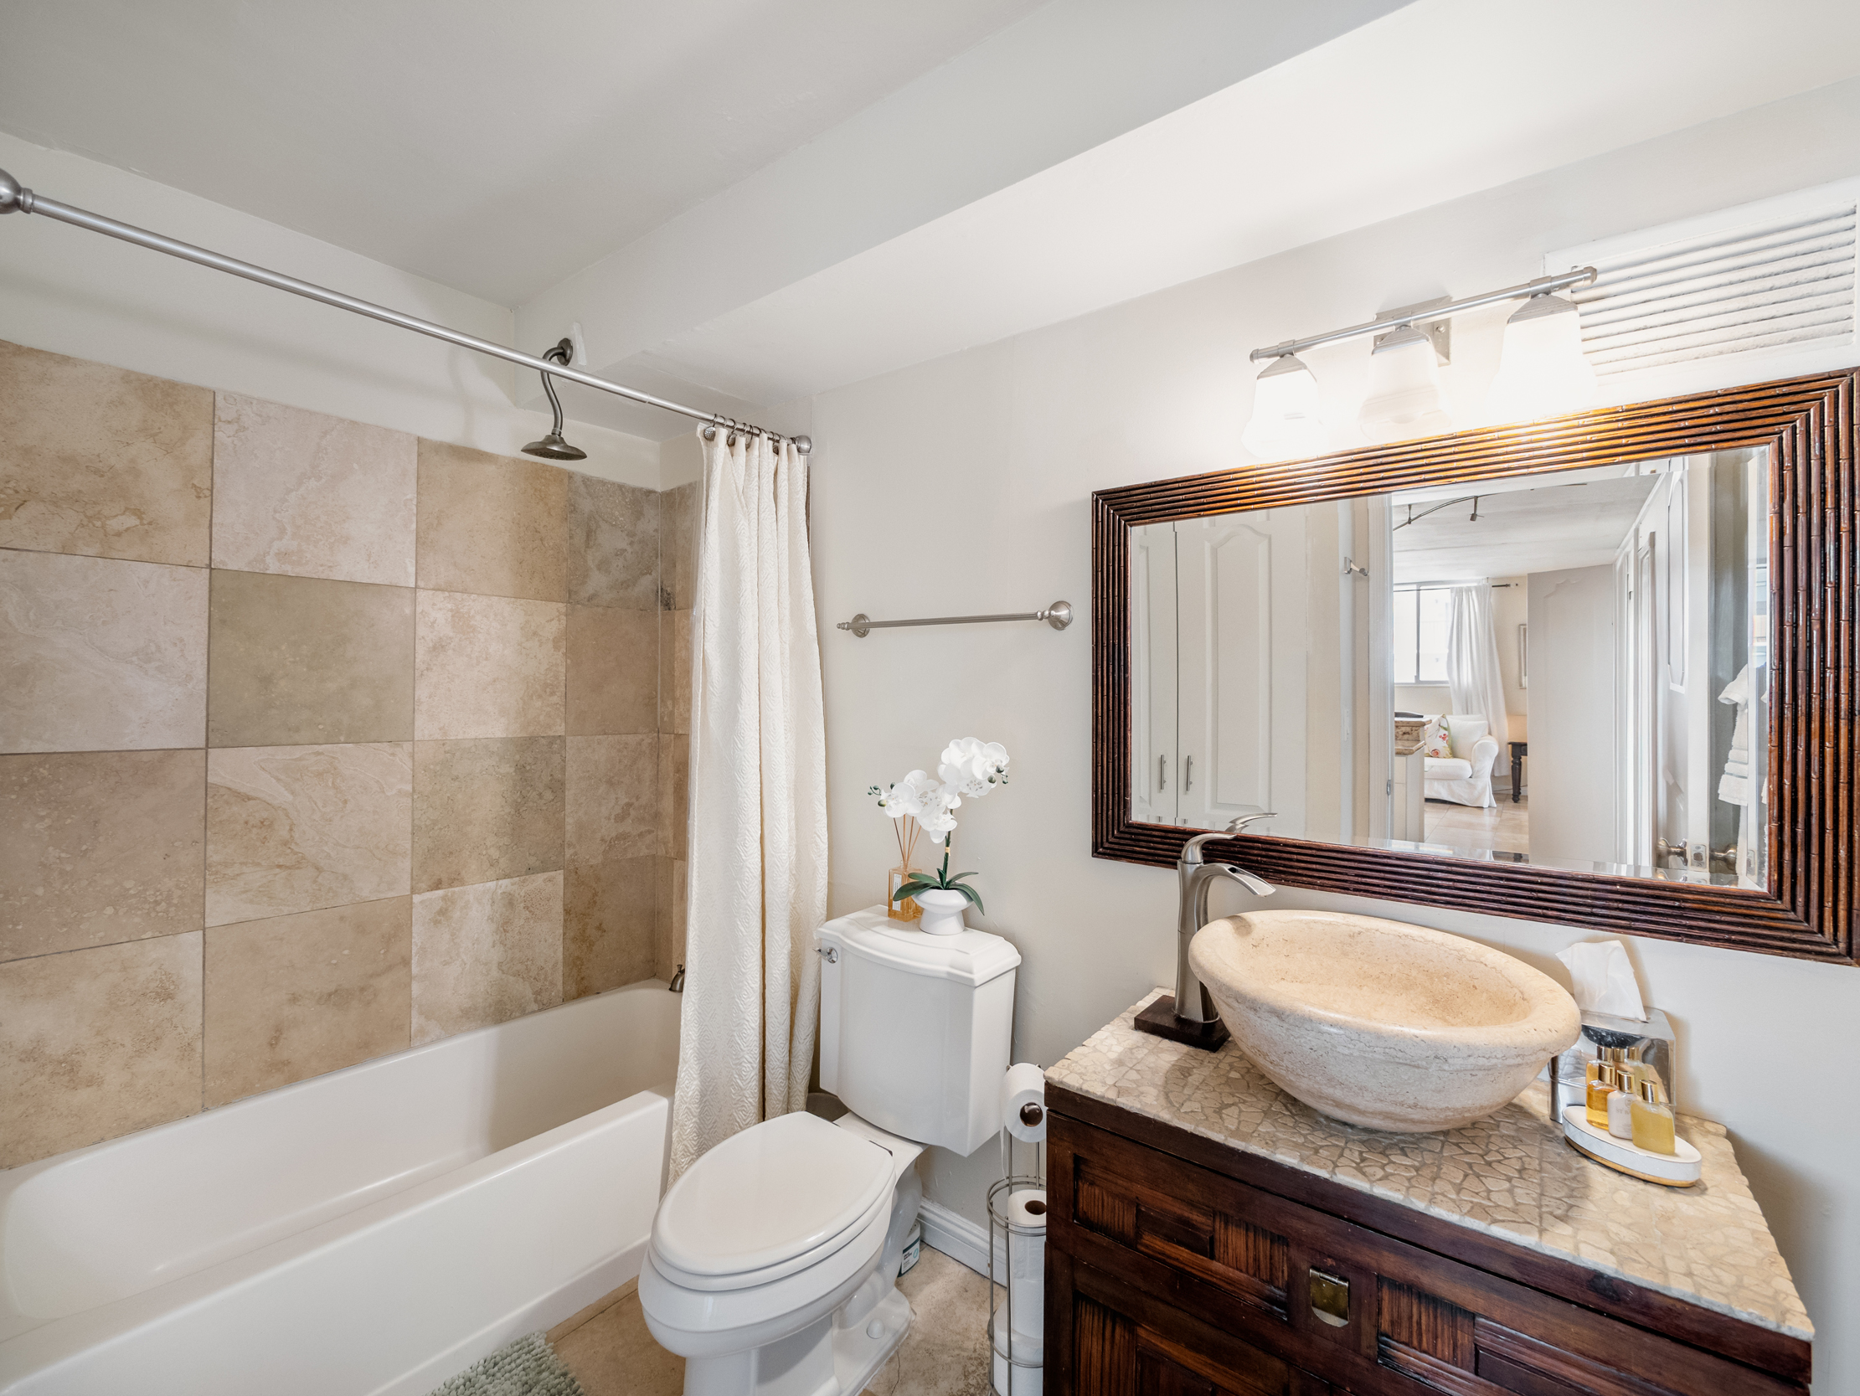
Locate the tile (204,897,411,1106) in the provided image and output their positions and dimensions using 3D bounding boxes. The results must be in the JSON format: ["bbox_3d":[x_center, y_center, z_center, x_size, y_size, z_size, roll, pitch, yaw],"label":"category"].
[{"bbox_3d":[-1.526,0.734,1.871,0.012,0.408,0.402,0,0,42],"label":"tile"}]

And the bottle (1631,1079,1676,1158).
[{"bbox_3d":[0.950,0.546,0.989,0.042,0.087,0.024,0,0,35],"label":"bottle"}]

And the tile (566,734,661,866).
[{"bbox_3d":[-1.028,0.325,2.438,0.015,0.408,0.301,0,0,40],"label":"tile"}]

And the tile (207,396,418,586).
[{"bbox_3d":[-1.508,-0.495,1.864,0.015,0.408,0.402,0,0,40],"label":"tile"}]

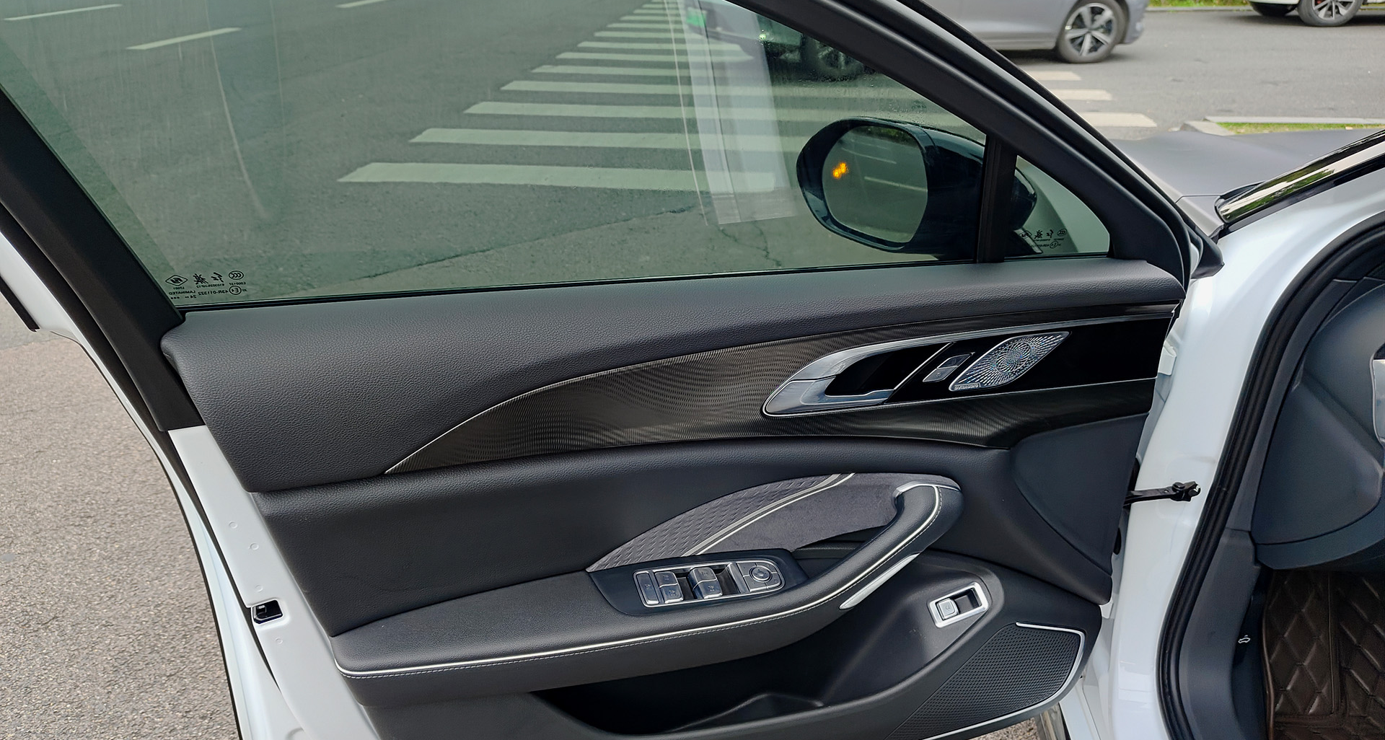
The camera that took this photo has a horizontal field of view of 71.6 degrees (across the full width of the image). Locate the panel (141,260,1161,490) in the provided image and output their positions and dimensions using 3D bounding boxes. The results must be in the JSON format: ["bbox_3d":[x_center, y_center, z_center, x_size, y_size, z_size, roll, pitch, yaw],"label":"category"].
[{"bbox_3d":[0.033,0.011,0.919,0.975,0.175,0.095,-4,25,-14],"label":"panel"}]

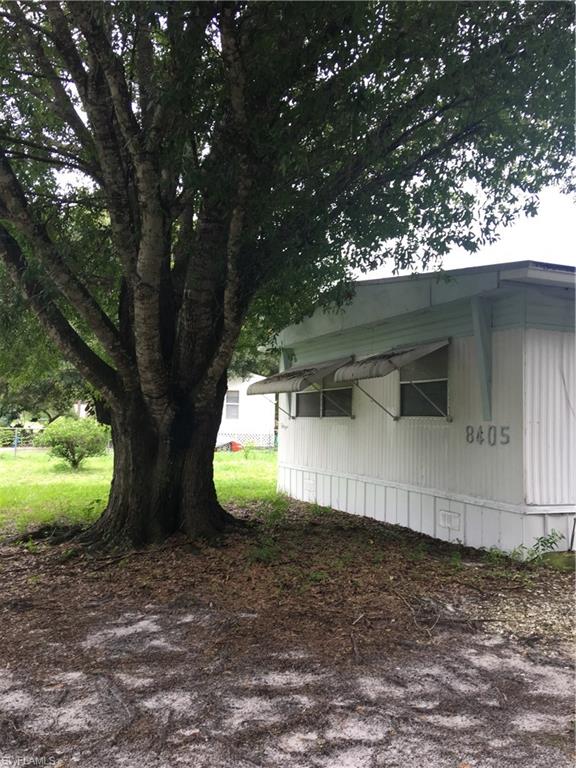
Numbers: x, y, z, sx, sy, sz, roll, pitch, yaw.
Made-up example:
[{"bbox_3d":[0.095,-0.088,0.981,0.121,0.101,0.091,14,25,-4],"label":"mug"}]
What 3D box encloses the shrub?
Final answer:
[{"bbox_3d":[-5.800,1.580,17.300,2.050,1.400,1.950,1,-3,0],"label":"shrub"}]

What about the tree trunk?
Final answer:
[{"bbox_3d":[-1.570,0.910,7.800,1.750,1.880,1.600,1,-3,0],"label":"tree trunk"}]

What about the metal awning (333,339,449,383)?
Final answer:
[{"bbox_3d":[1.302,-0.288,8.204,0.920,0.500,1.260,2,-3,-22],"label":"metal awning"}]

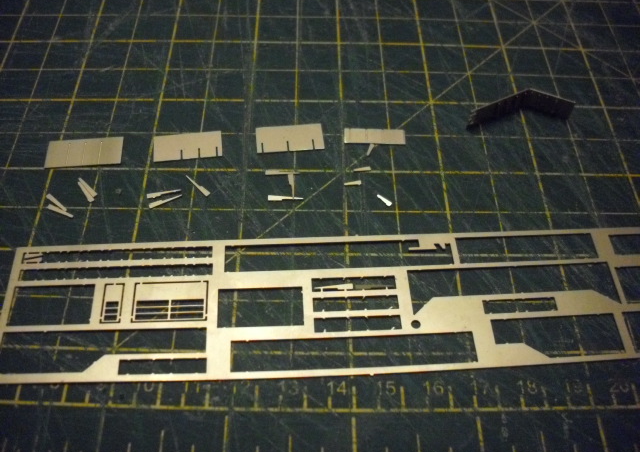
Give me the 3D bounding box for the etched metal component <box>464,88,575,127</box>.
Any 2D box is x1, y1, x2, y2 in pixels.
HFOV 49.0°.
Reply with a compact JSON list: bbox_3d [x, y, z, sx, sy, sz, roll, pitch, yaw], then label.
[{"bbox_3d":[0.054,-0.032,0.192,0.030,0.007,0.006,-6,54,-6],"label":"etched metal component"}]

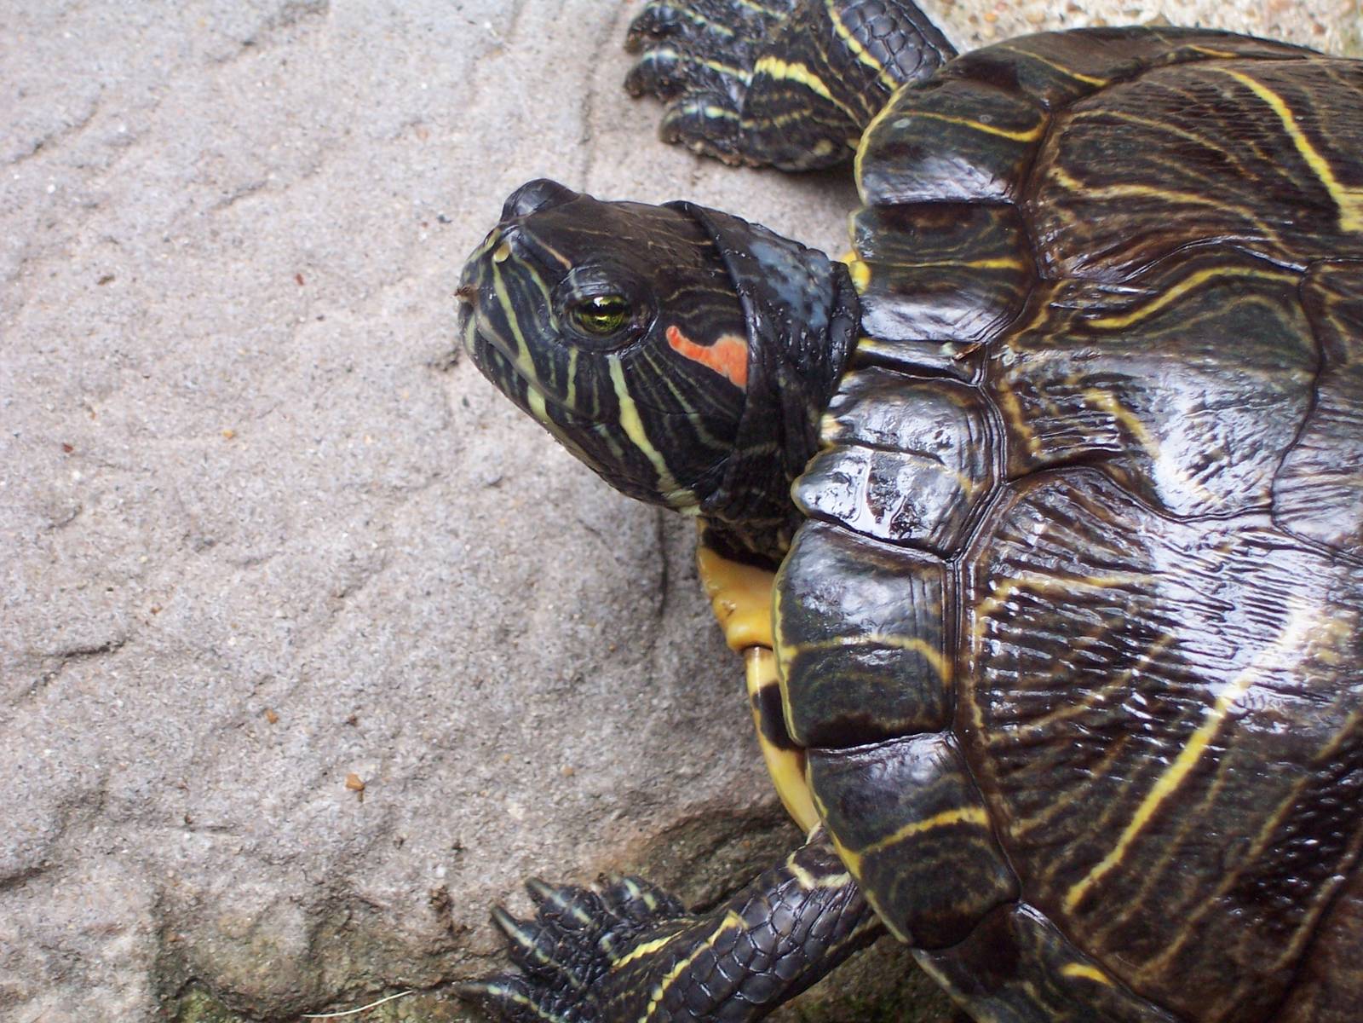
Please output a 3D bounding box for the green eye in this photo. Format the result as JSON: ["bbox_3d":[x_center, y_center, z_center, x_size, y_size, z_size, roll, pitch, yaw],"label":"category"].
[{"bbox_3d":[-0.011,-0.027,0.652,0.008,0.005,0.005,3,19,-1],"label":"green eye"}]

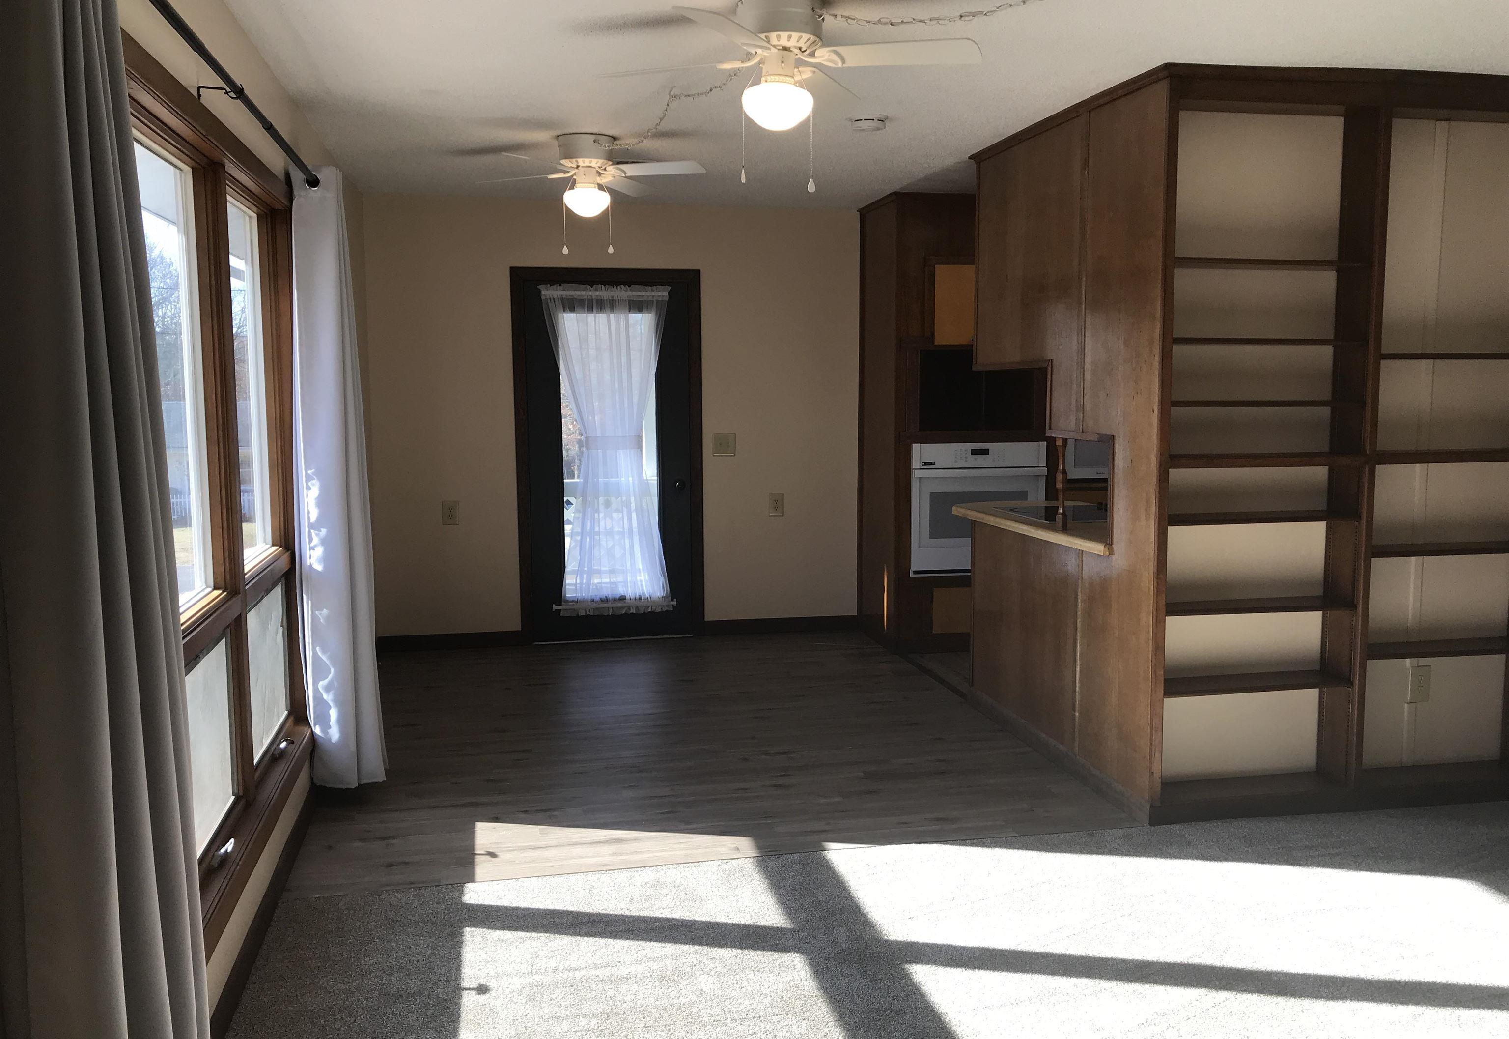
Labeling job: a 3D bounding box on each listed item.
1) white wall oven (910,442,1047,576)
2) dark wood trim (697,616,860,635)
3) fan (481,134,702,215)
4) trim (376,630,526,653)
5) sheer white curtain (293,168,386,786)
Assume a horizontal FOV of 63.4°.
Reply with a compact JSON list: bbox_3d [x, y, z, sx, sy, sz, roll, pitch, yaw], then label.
[{"bbox_3d":[1.154,-0.088,6.781,0.757,0.710,0.580,-2,6,-12],"label":"white wall oven"},{"bbox_3d":[0.153,0.623,7.181,0.920,0.095,0.020,-2,6,-12],"label":"dark wood trim"},{"bbox_3d":[-0.679,-1.378,4.941,0.980,0.320,0.980,-2,6,-12],"label":"fan"},{"bbox_3d":[-1.694,0.680,6.782,0.800,0.095,0.020,-2,6,-12],"label":"trim"},{"bbox_3d":[-1.455,-0.125,4.259,0.210,2.130,0.340,-2,6,-12],"label":"sheer white curtain"}]

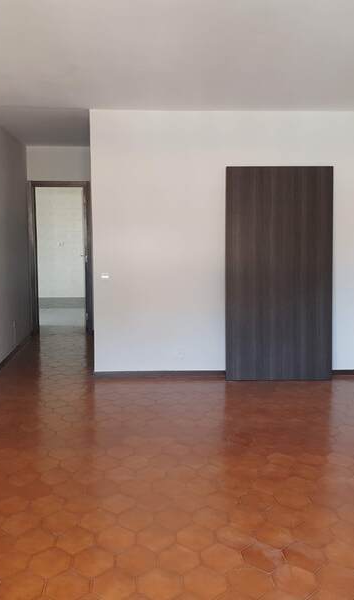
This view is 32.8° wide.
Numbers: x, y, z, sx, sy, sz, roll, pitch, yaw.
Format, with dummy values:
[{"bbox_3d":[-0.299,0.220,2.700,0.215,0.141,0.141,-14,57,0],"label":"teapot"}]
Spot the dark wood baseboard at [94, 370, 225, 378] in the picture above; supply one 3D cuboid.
[{"bbox_3d":[-0.163,0.739,5.959,1.310,0.055,0.018,0,7,-2],"label":"dark wood baseboard"}]

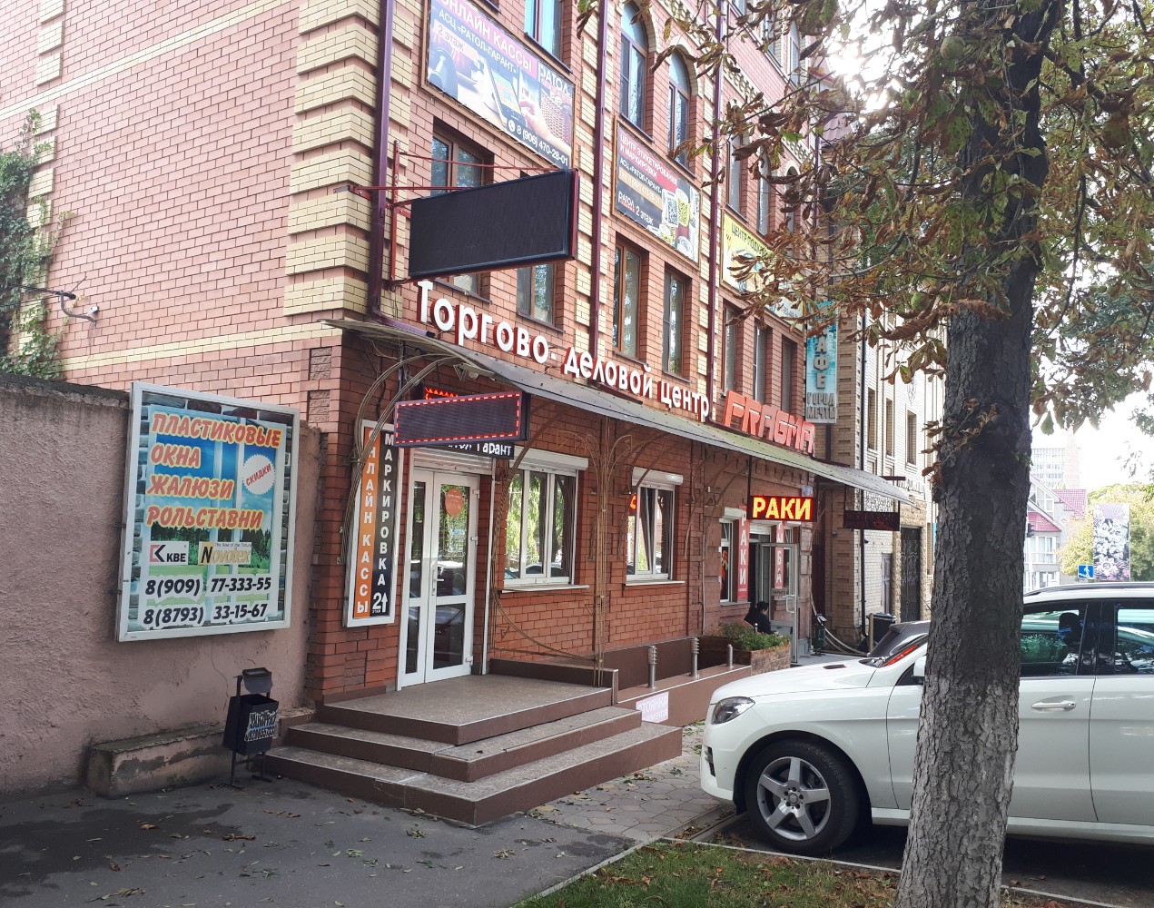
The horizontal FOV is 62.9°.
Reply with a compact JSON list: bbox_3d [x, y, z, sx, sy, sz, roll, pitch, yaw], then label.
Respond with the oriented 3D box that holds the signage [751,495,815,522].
[{"bbox_3d":[3.092,0.823,14.152,1.020,0.360,0.100,-2,-7,31],"label":"signage"}]

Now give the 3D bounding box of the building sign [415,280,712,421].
[{"bbox_3d":[0.277,-1.109,12.246,0.100,0.560,7.150,-2,-7,31],"label":"building sign"}]

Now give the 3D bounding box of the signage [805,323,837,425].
[{"bbox_3d":[5.060,-1.839,19.501,0.660,2.500,0.150,-2,-7,31],"label":"signage"}]

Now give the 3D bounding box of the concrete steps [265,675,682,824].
[{"bbox_3d":[-0.878,2.522,8.490,2.530,0.520,3.380,-2,-7,31],"label":"concrete steps"}]

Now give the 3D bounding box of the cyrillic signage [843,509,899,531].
[{"bbox_3d":[5.754,1.297,18.417,1.050,0.365,0.100,-2,-7,31],"label":"cyrillic signage"}]

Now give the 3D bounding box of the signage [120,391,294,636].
[{"bbox_3d":[-2.937,0.497,7.699,0.070,1.920,1.620,-2,-7,31],"label":"signage"}]

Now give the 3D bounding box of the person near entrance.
[{"bbox_3d":[3.237,3.183,16.321,0.750,1.240,0.550,-2,-6,28],"label":"person near entrance"}]

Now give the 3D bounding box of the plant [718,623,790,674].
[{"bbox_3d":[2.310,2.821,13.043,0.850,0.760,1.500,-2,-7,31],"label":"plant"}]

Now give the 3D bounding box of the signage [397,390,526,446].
[{"bbox_3d":[-0.970,-0.270,7.752,1.310,0.380,0.100,-2,-7,31],"label":"signage"}]

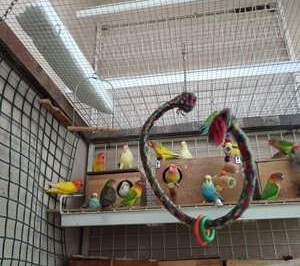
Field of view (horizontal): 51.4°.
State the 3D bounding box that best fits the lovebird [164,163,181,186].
[{"bbox_3d":[0.080,0.151,1.129,0.053,0.085,0.105,-5,-22,8],"label":"lovebird"}]

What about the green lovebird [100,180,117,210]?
[{"bbox_3d":[-0.136,0.202,1.027,0.068,0.095,0.048,19,-29,-41],"label":"green lovebird"}]

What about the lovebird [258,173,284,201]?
[{"bbox_3d":[0.381,0.171,0.979,0.082,0.093,0.048,-7,-22,13],"label":"lovebird"}]

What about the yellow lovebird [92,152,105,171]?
[{"bbox_3d":[-0.206,0.117,1.245,0.046,0.080,0.085,13,-26,-32],"label":"yellow lovebird"}]

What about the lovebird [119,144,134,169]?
[{"bbox_3d":[-0.092,0.095,1.224,0.050,0.094,0.085,2,-22,-8],"label":"lovebird"}]

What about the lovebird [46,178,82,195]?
[{"bbox_3d":[-0.290,0.185,1.058,0.122,0.059,0.046,7,-23,-20],"label":"lovebird"}]

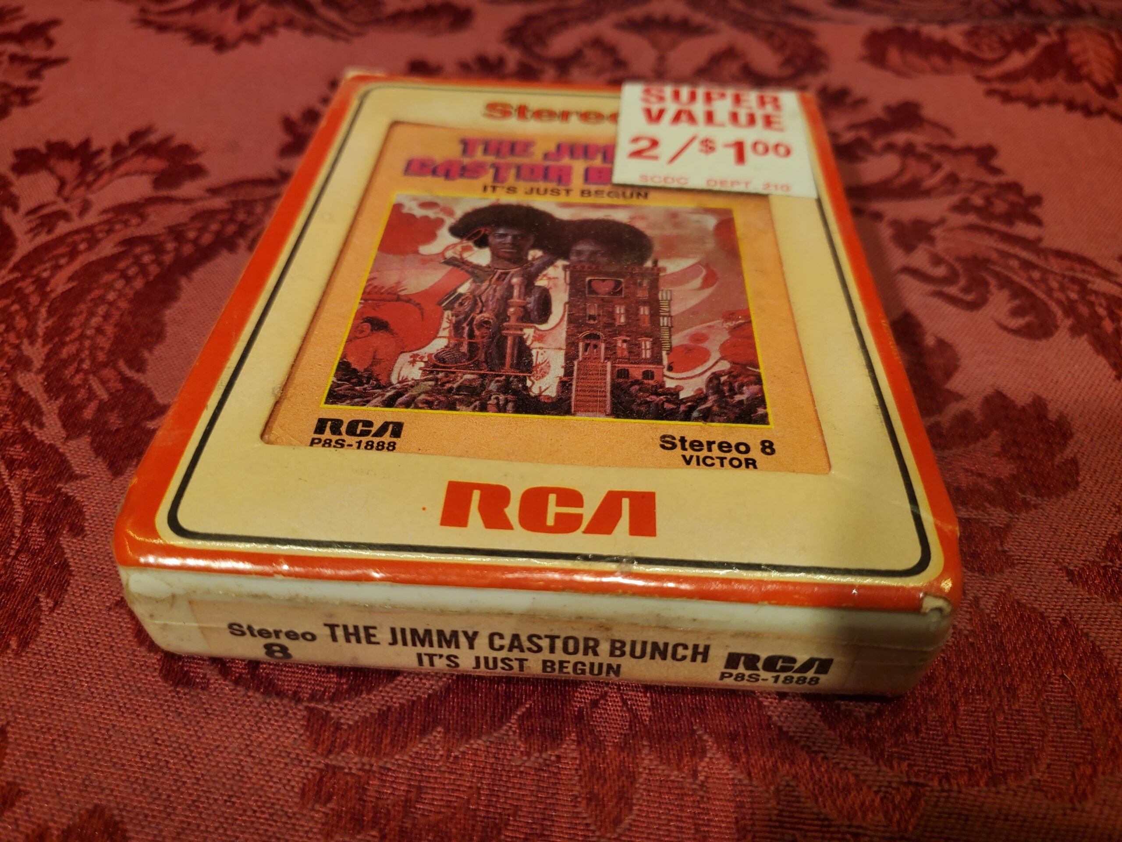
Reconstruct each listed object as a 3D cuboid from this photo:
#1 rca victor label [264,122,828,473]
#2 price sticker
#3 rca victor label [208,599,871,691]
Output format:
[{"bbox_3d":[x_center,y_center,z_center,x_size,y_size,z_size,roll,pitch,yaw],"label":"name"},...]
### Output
[{"bbox_3d":[0.000,-0.028,0.144,0.076,0.001,0.092,3,46,1],"label":"rca victor label"},{"bbox_3d":[0.031,-0.059,0.173,0.038,0.001,0.045,5,46,3],"label":"price sticker"},{"bbox_3d":[-0.005,0.028,0.106,0.082,0.012,0.001,3,41,1],"label":"rca victor label"}]

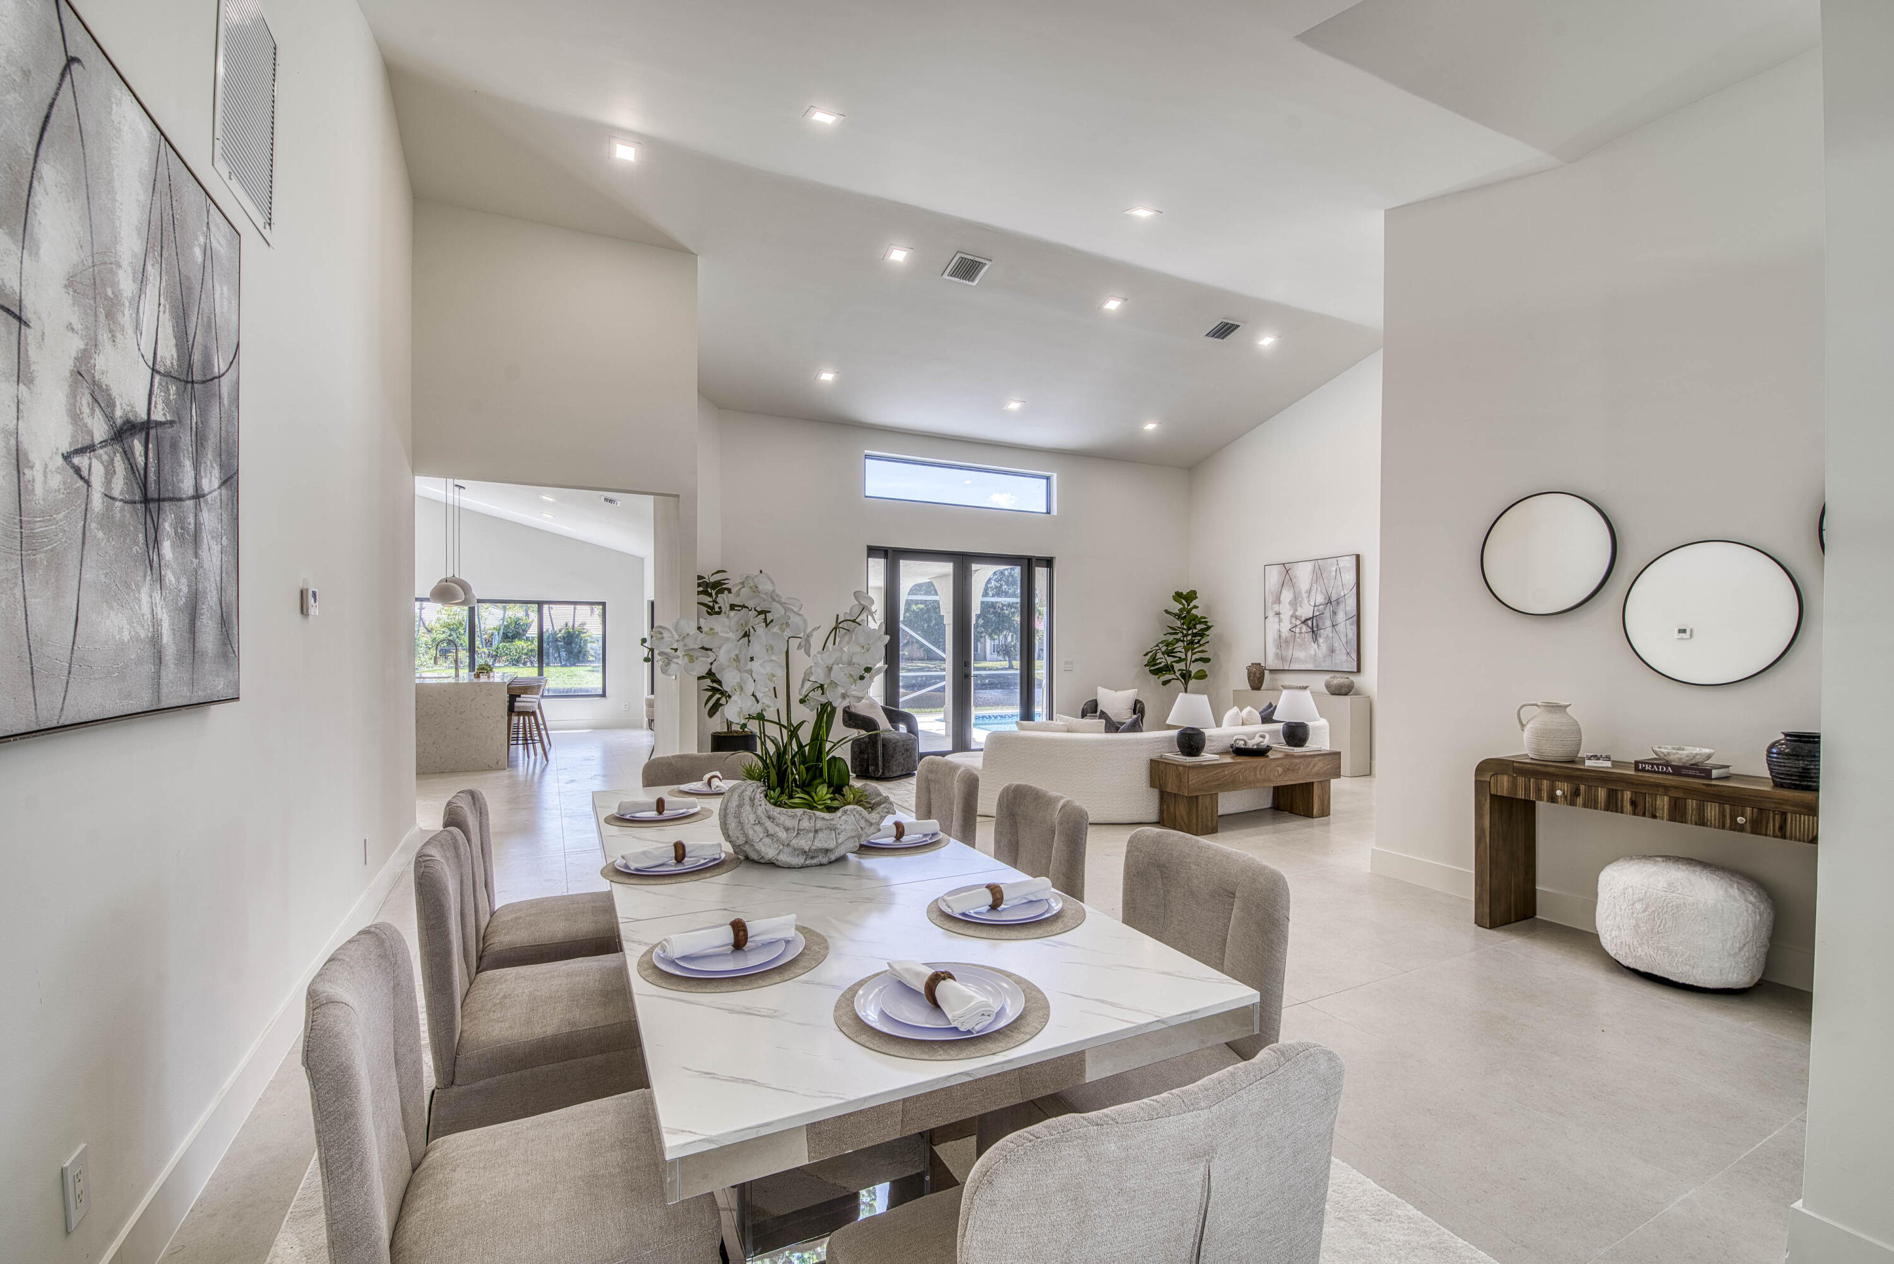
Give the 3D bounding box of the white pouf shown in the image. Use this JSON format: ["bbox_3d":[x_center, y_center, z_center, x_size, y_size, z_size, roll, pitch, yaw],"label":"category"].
[{"bbox_3d":[2.997,1.199,3.240,0.510,0.430,0.520,1,-1,-26],"label":"white pouf"}]

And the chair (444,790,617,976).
[{"bbox_3d":[-1.282,0.963,2.563,0.570,0.900,0.470,1,-1,-26],"label":"chair"}]

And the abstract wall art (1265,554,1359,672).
[{"bbox_3d":[4.155,-0.185,9.091,0.050,1.280,1.250,1,-1,-26],"label":"abstract wall art"}]

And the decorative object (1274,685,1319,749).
[{"bbox_3d":[2.827,0.694,6.376,0.350,0.480,0.350,1,-1,-26],"label":"decorative object"}]

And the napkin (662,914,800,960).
[{"bbox_3d":[-0.437,0.613,1.587,0.260,0.055,0.065,0,-1,-26],"label":"napkin"}]

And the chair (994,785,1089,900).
[{"bbox_3d":[0.095,0.973,2.491,0.570,0.900,0.470,1,-1,-26],"label":"chair"}]

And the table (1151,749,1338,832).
[{"bbox_3d":[2.345,1.220,6.138,1.610,0.505,0.385,1,-1,-26],"label":"table"}]

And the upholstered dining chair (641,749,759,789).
[{"bbox_3d":[-0.942,0.947,3.175,0.520,0.890,0.620,1,-1,-26],"label":"upholstered dining chair"}]

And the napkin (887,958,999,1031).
[{"bbox_3d":[-0.011,0.575,1.273,0.070,0.050,0.205,1,-1,-38],"label":"napkin"}]

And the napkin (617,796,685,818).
[{"bbox_3d":[-1.036,0.626,2.828,0.270,0.055,0.065,0,-1,-20],"label":"napkin"}]

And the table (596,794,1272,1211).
[{"bbox_3d":[-0.457,1.034,2.335,1.005,0.760,2.550,0,-1,-26],"label":"table"}]

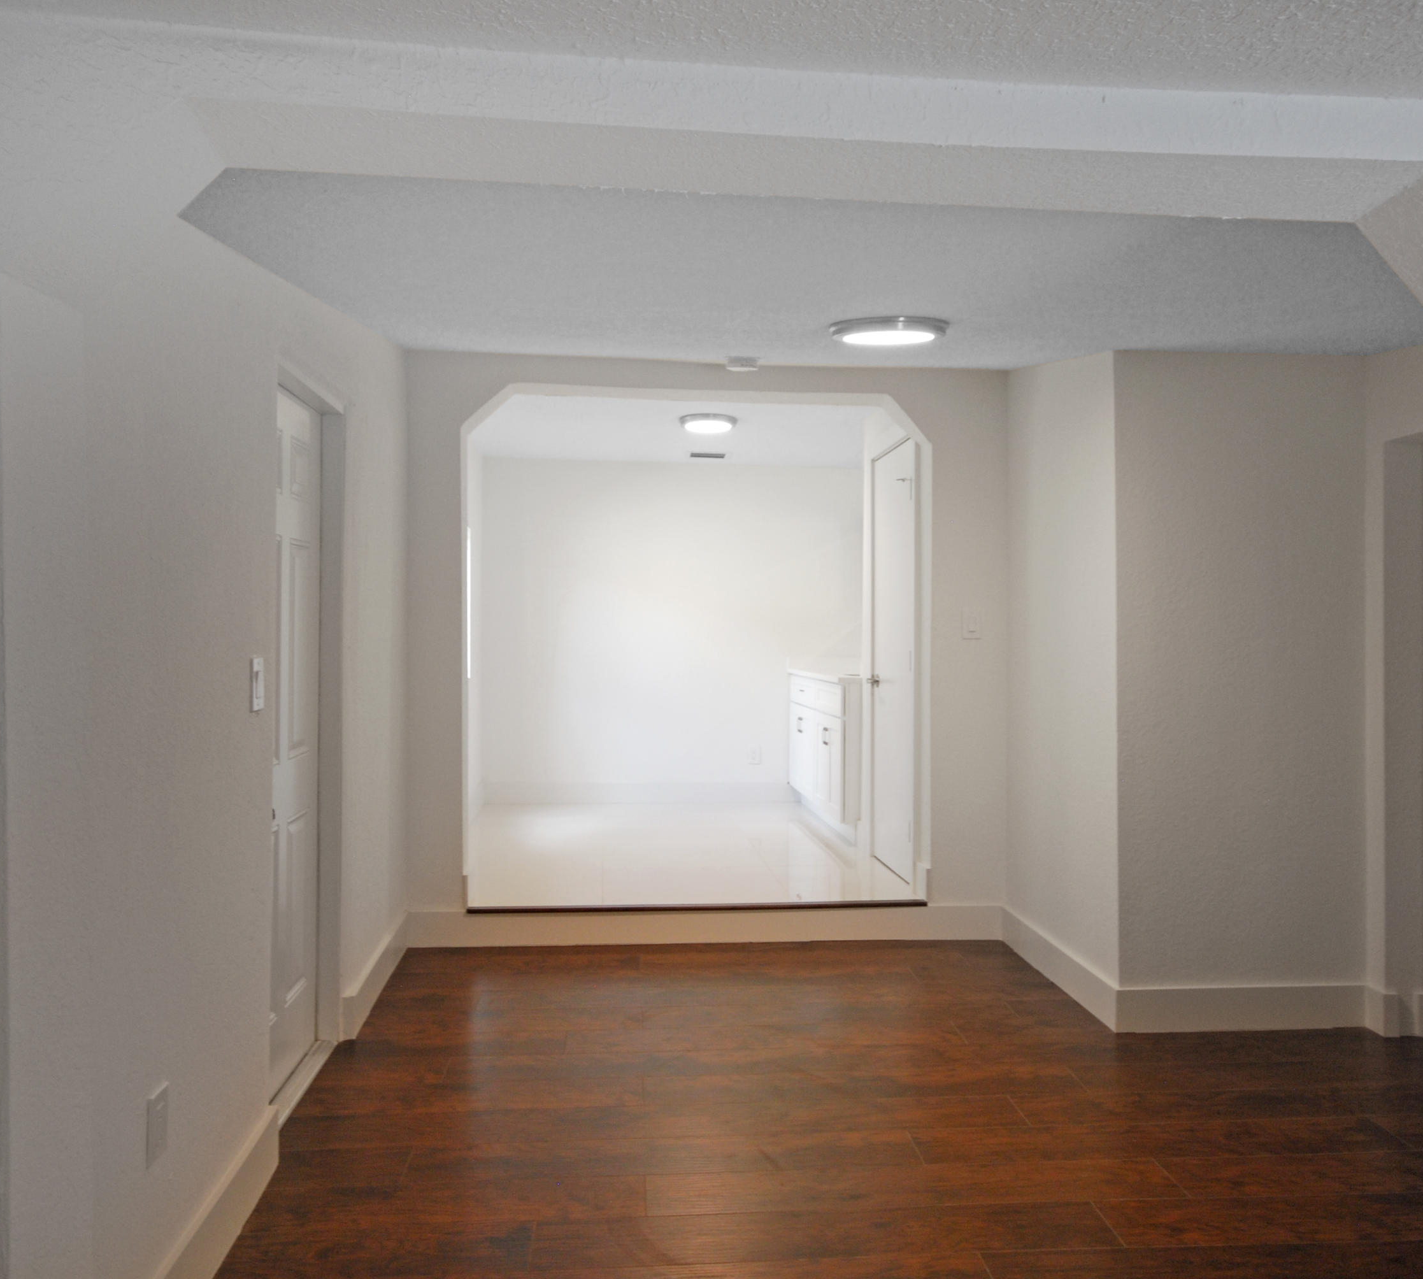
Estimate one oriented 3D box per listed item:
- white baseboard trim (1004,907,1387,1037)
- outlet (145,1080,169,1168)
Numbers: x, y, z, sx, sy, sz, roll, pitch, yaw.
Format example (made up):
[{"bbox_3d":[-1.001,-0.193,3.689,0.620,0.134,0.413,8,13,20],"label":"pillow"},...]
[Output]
[{"bbox_3d":[1.692,1.216,4.242,0.870,0.141,1.162,0,0,-5],"label":"white baseboard trim"},{"bbox_3d":[-1.009,0.891,2.037,0.009,0.122,0.082,0,0,-5],"label":"outlet"}]

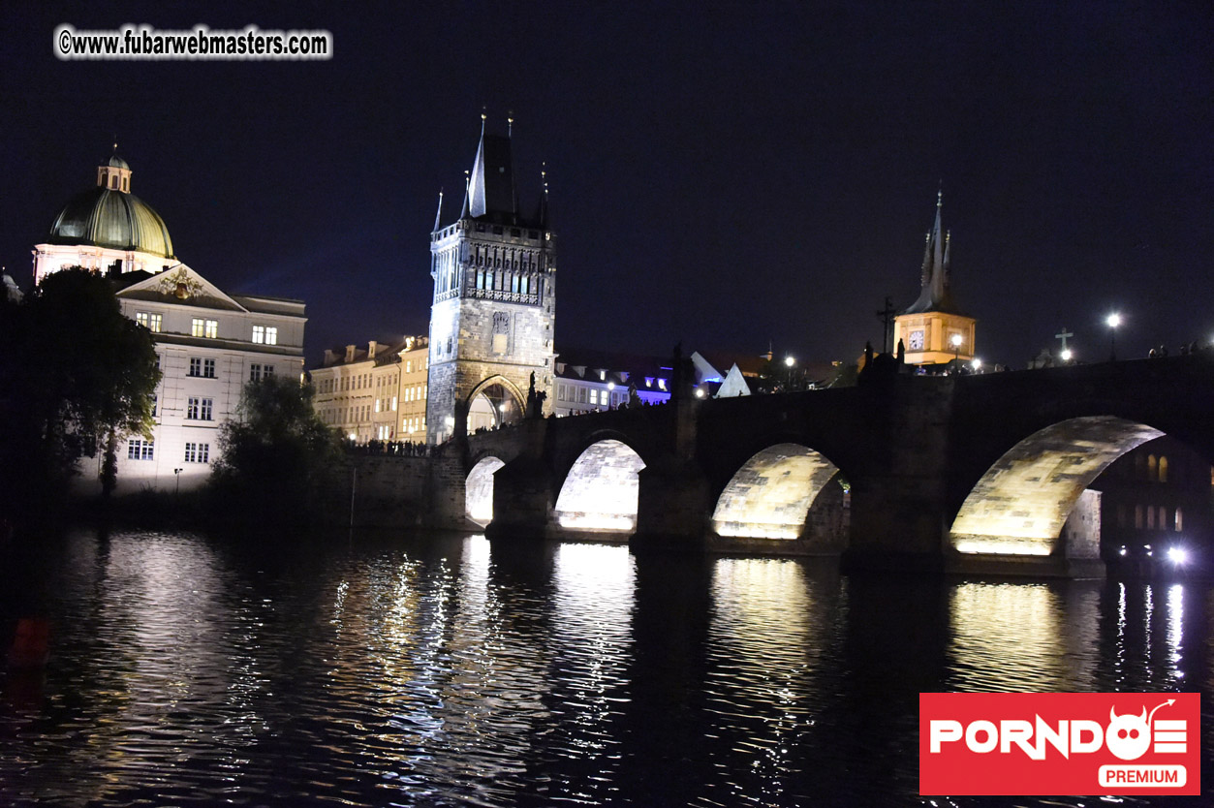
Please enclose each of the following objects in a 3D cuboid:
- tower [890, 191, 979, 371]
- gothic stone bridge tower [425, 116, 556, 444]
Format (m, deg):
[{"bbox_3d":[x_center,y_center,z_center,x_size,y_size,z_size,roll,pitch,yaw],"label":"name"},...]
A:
[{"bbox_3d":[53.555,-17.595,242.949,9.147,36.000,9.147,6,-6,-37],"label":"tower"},{"bbox_3d":[-15.105,-16.947,200.284,13.832,46.713,10.118,5,-5,-27],"label":"gothic stone bridge tower"}]

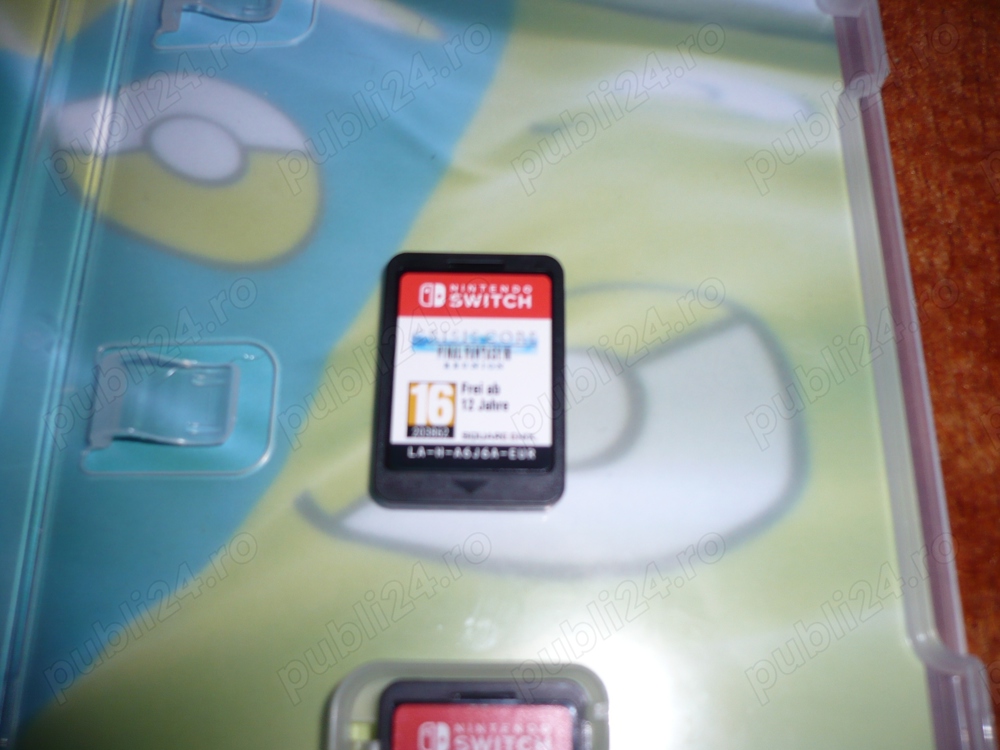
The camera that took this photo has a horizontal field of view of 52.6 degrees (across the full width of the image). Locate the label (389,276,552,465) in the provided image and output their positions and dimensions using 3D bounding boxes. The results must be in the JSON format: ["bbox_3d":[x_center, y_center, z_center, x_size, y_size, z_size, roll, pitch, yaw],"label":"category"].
[{"bbox_3d":[-0.003,-0.001,0.117,0.018,0.001,0.025,1,68,0],"label":"label"}]

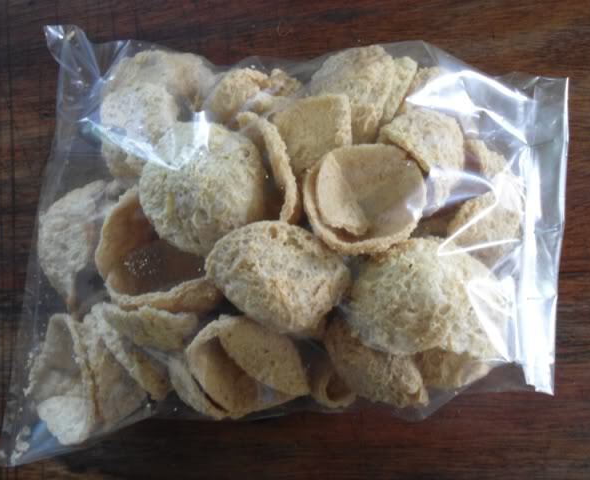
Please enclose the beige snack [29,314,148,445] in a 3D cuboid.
[{"bbox_3d":[-0.081,0.054,0.317,0.044,0.034,0.050,0,81,0],"label":"beige snack"}]

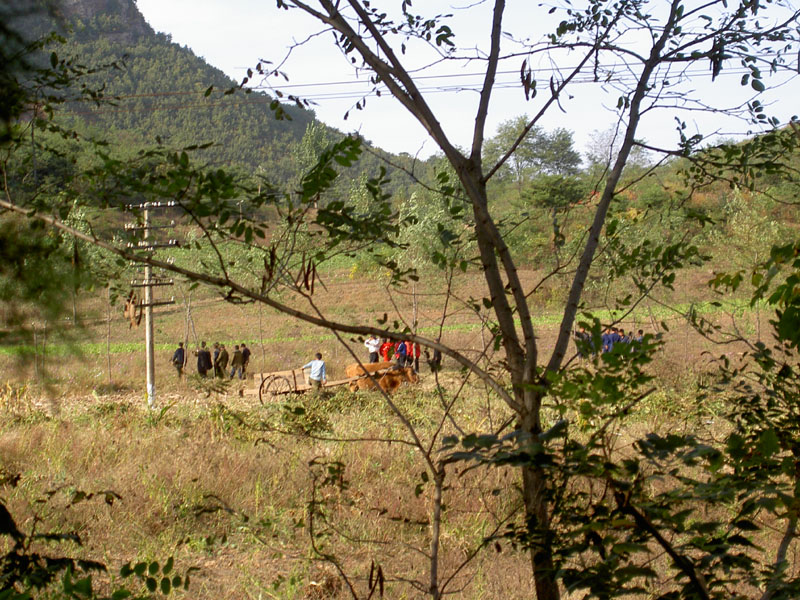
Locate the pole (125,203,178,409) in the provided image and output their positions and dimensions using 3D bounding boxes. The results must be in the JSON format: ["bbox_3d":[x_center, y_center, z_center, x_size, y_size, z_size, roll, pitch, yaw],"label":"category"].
[{"bbox_3d":[-7.880,0.172,84.000,1.700,6.500,0.280,-2,1,0],"label":"pole"}]

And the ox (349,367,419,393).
[{"bbox_3d":[-0.514,2.553,81.000,2.150,1.320,0.580,-2,1,11],"label":"ox"}]

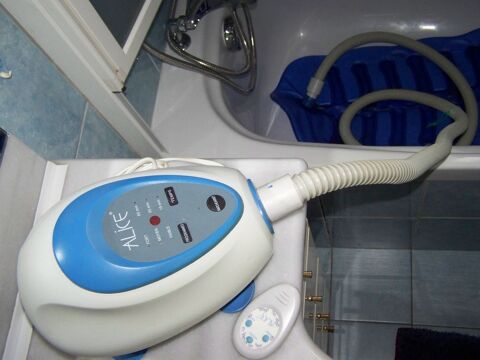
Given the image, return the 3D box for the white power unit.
[{"bbox_3d":[-0.105,0.071,0.533,0.266,0.137,0.172,-25,65,2],"label":"white power unit"}]

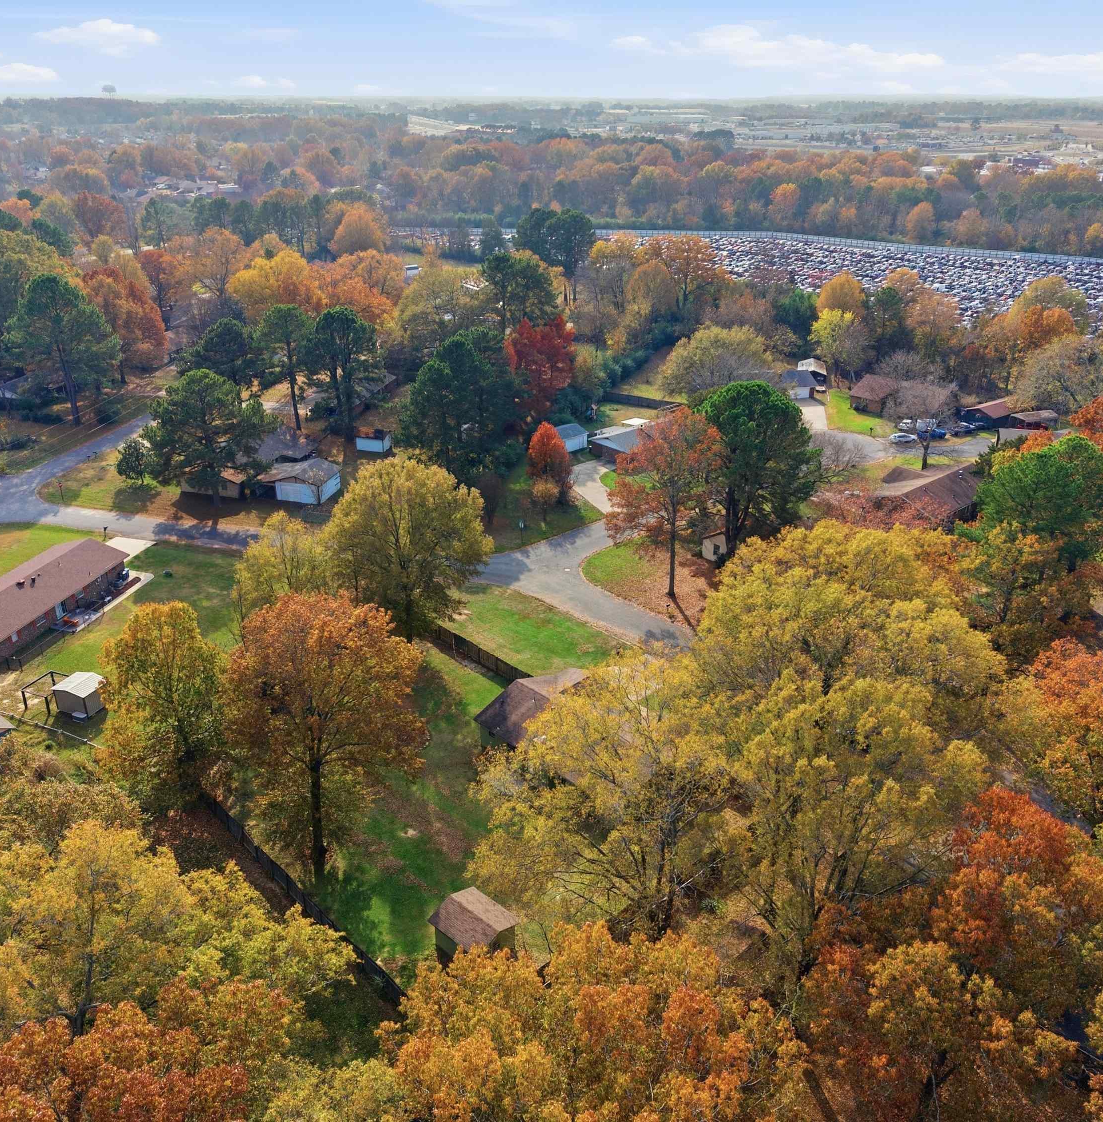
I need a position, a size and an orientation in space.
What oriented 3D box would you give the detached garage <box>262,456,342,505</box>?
[{"bbox_3d":[-35.000,-11.340,147.000,8.200,4.000,7.400,6,25,12],"label":"detached garage"}]

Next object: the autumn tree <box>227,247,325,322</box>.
[{"bbox_3d":[-73.150,-71.910,272.710,24.490,19.260,21.550,0,24,0],"label":"autumn tree"}]

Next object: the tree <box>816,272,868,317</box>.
[{"bbox_3d":[65.640,-56.570,235.160,11.620,17.560,11.620,0,24,0],"label":"tree"}]

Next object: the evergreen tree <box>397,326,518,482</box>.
[{"bbox_3d":[-13.320,-21.930,147.790,17.150,22.660,16.290,0,24,0],"label":"evergreen tree"}]

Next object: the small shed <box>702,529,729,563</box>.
[{"bbox_3d":[21.245,-2.042,127.101,3.500,3.600,3.600,-22,32,-39],"label":"small shed"}]

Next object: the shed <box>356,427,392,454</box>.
[{"bbox_3d":[-30.690,-21.200,179.570,5.430,3.250,3.700,7,25,15],"label":"shed"}]

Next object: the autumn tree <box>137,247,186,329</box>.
[{"bbox_3d":[-93.660,-65.360,249.240,11.790,18.590,11.210,0,24,0],"label":"autumn tree"}]

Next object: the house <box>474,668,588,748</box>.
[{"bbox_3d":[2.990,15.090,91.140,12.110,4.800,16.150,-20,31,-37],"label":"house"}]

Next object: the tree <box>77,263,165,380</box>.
[{"bbox_3d":[-82.480,-45.080,199.460,16.860,22.470,16.010,0,24,0],"label":"tree"}]

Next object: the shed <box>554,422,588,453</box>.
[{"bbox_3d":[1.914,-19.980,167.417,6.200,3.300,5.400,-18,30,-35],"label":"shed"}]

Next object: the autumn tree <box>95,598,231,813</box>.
[{"bbox_3d":[-30.270,11.140,80.790,10.510,17.370,9.990,0,24,0],"label":"autumn tree"}]

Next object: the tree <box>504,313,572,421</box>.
[{"bbox_3d":[-2.090,-31.930,177.250,11.930,20.040,11.930,0,24,0],"label":"tree"}]

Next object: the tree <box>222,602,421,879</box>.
[{"bbox_3d":[-15.720,12.890,73.080,13.730,23.620,13.730,0,24,0],"label":"tree"}]

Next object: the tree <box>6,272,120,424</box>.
[{"bbox_3d":[-84.380,-36.530,180.230,19.580,25.990,18.600,0,24,0],"label":"tree"}]

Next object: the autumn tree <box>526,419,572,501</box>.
[{"bbox_3d":[-0.320,-13.730,143.050,6.290,11.600,5.970,0,24,0],"label":"autumn tree"}]

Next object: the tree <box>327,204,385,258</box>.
[{"bbox_3d":[-68.900,-115.070,366.460,18.810,21.020,18.810,0,24,0],"label":"tree"}]

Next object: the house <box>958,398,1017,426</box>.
[{"bbox_3d":[80.050,-27.350,186.890,12.110,3.800,7.570,-17,29,-33],"label":"house"}]

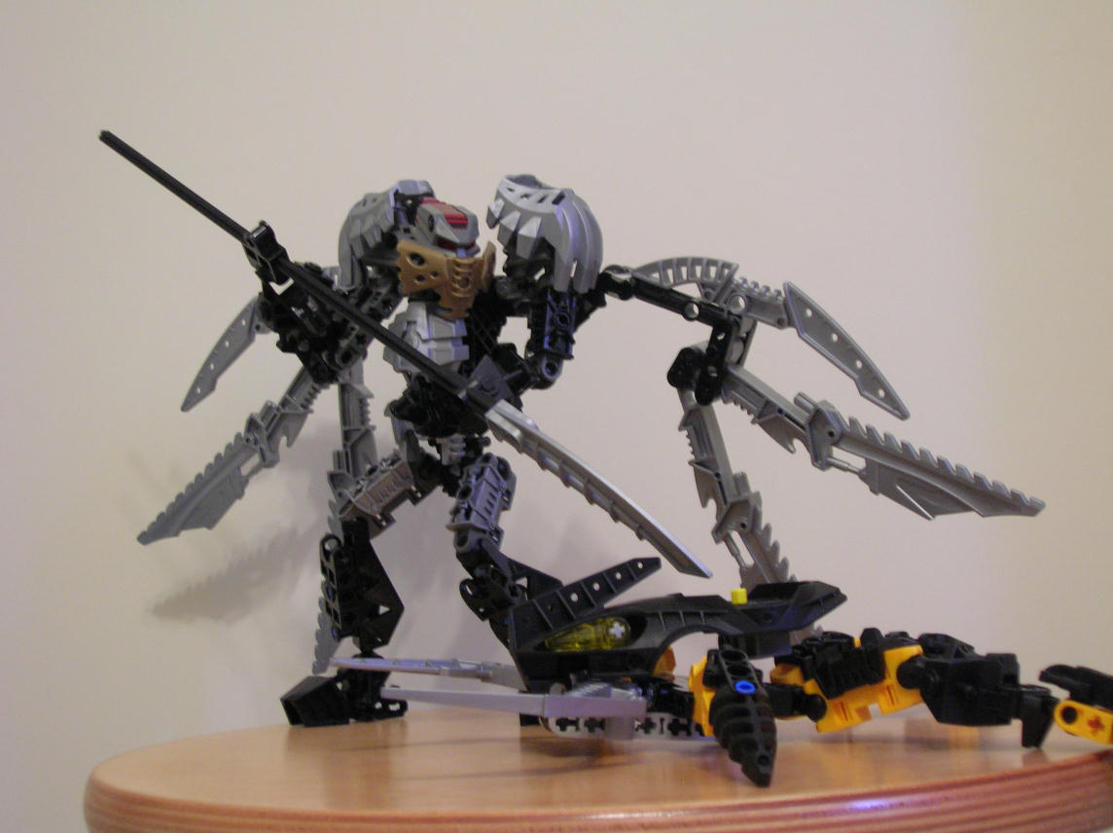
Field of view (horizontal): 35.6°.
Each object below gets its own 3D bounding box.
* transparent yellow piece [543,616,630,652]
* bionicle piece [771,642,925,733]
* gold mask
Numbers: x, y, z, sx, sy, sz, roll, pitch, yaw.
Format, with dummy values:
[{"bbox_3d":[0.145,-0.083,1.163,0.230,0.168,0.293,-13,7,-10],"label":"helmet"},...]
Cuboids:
[{"bbox_3d":[0.010,0.068,0.537,0.028,0.009,0.009,-9,-5,-4],"label":"transparent yellow piece"},{"bbox_3d":[0.089,0.083,0.532,0.039,0.018,0.023,-15,0,-21],"label":"bionicle piece"},{"bbox_3d":[-0.037,-0.050,0.630,0.041,0.028,0.016,1,-1,-32],"label":"gold mask"}]

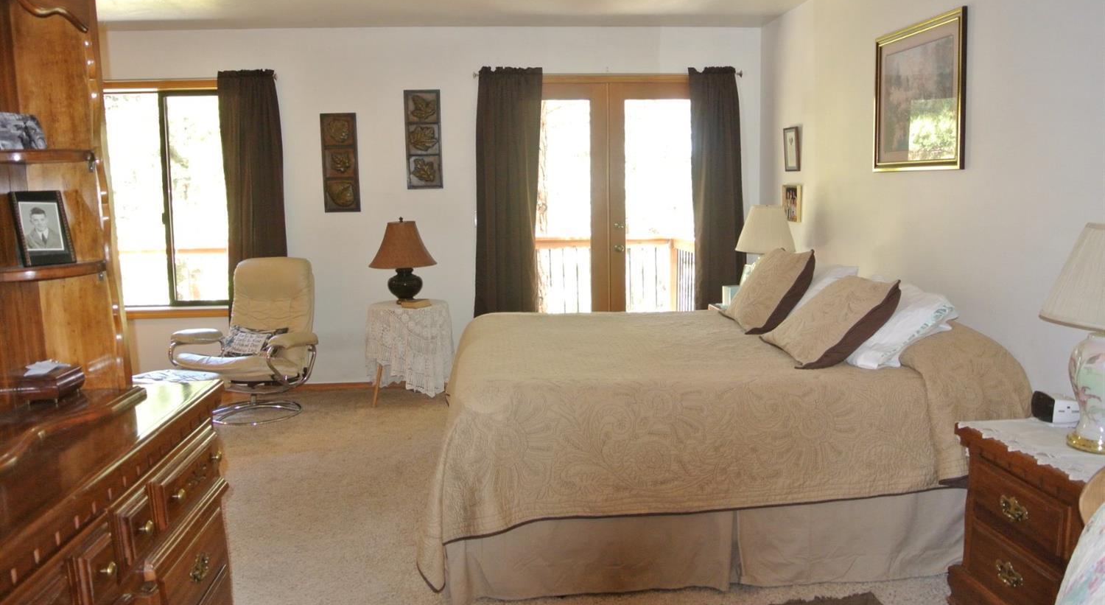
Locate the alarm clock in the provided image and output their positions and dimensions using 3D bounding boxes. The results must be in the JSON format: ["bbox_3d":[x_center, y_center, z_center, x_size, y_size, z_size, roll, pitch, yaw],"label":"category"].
[{"bbox_3d":[1.581,0.331,2.682,0.105,0.090,0.120,-1,7,-5],"label":"alarm clock"}]

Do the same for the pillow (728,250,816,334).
[{"bbox_3d":[0.980,-0.079,3.945,0.170,0.450,0.630,38,2,-9],"label":"pillow"}]

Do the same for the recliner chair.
[{"bbox_3d":[-1.880,0.216,5.293,0.740,0.965,0.750,3,9,30],"label":"recliner chair"}]

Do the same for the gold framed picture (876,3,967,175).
[{"bbox_3d":[1.661,-0.933,3.928,0.030,0.655,0.765,-2,7,-5],"label":"gold framed picture"}]

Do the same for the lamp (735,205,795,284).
[{"bbox_3d":[1.272,-0.266,5.155,0.370,0.635,0.370,-2,7,-5],"label":"lamp"}]

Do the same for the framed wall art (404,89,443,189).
[{"bbox_3d":[-0.858,-1.087,5.747,0.240,0.659,0.030,-1,7,-5],"label":"framed wall art"}]

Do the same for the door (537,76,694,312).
[{"bbox_3d":[0.389,-0.490,5.958,1.620,2.100,0.100,-1,7,-5],"label":"door"}]

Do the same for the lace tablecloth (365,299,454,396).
[{"bbox_3d":[-0.936,0.295,5.649,0.560,0.570,0.540,-2,7,-5],"label":"lace tablecloth"}]

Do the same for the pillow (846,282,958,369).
[{"bbox_3d":[1.238,0.034,3.266,0.430,0.160,0.660,-34,9,-1],"label":"pillow"}]

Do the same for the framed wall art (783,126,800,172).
[{"bbox_3d":[1.468,-0.936,5.263,0.025,0.275,0.210,-1,7,-5],"label":"framed wall art"}]

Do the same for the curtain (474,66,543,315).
[{"bbox_3d":[-0.277,-0.506,5.810,0.455,2.120,0.100,-1,7,-5],"label":"curtain"}]

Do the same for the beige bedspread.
[{"bbox_3d":[0.573,0.434,3.597,2.180,0.800,1.660,-2,7,-5],"label":"beige bedspread"}]

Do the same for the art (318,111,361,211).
[{"bbox_3d":[-1.410,-0.927,5.721,0.237,0.657,0.030,-1,7,-5],"label":"art"}]

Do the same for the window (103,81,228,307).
[{"bbox_3d":[-2.530,-0.683,5.686,1.280,1.530,0.100,-1,7,-5],"label":"window"}]

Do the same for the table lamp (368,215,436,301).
[{"bbox_3d":[-0.970,-0.274,5.644,0.440,0.560,0.440,-2,7,-5],"label":"table lamp"}]

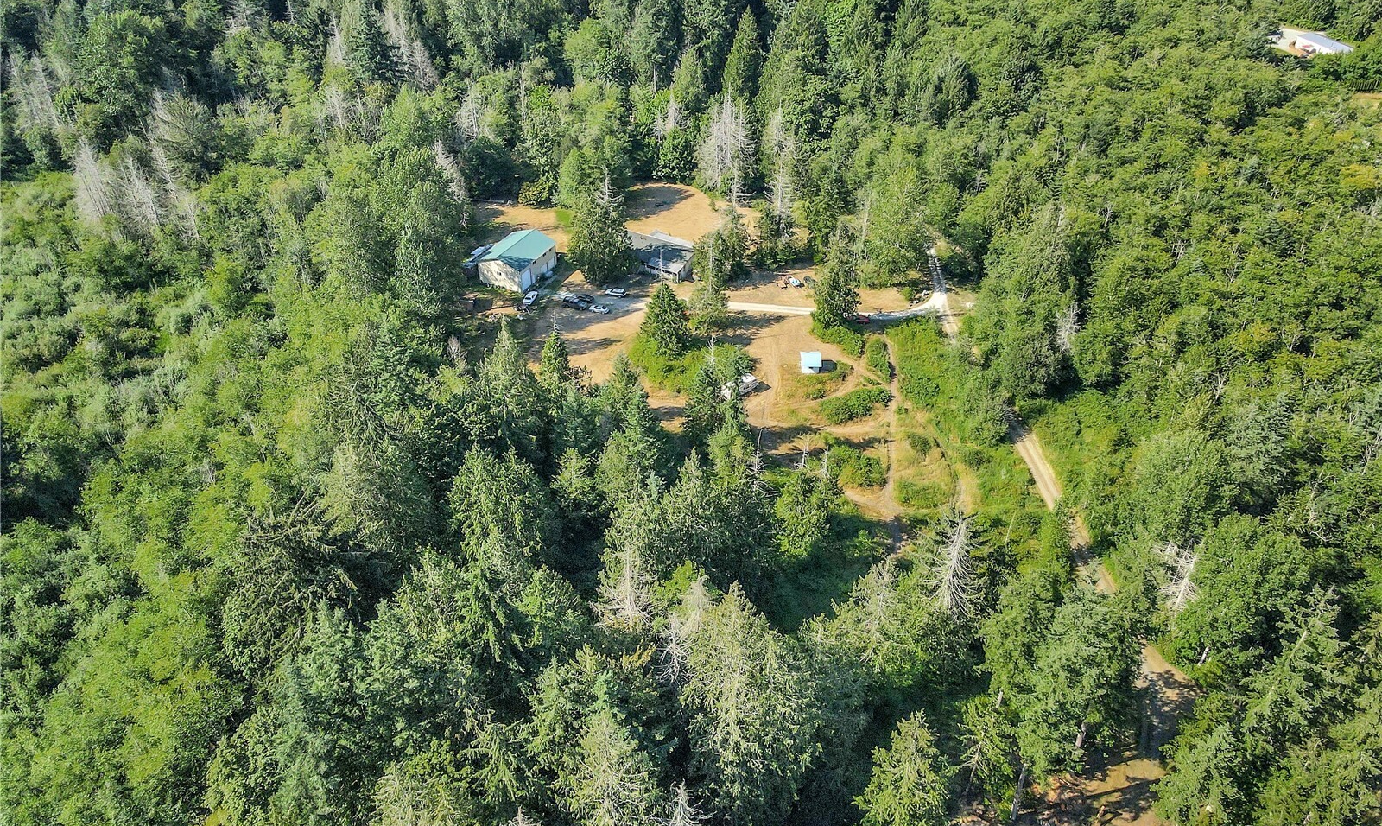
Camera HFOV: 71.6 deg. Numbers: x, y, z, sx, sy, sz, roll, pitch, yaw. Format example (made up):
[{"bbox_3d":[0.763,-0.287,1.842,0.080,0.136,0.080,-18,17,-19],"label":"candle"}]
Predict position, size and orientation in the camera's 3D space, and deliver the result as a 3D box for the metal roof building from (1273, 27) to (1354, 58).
[{"bbox_3d":[220.642,-125.914,331.201,9.200,5.100,23.635,-2,34,-3],"label":"metal roof building"}]

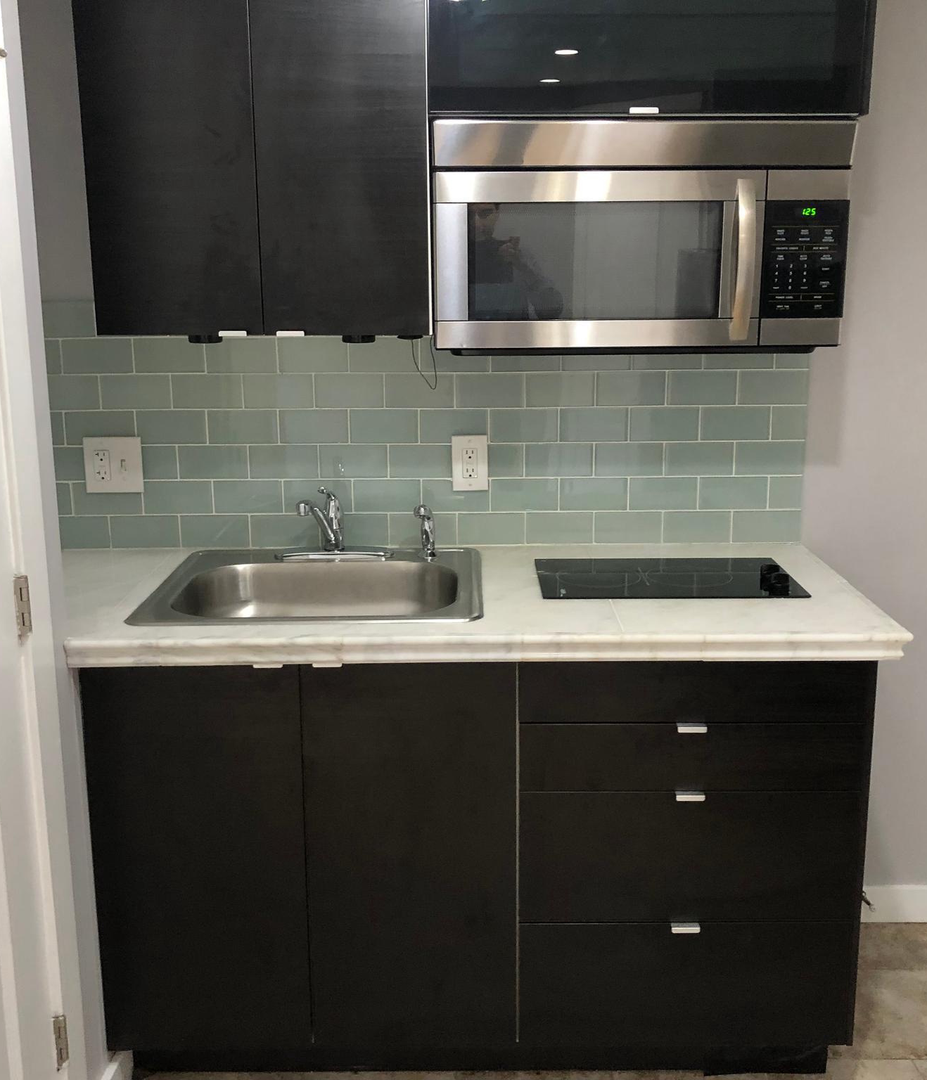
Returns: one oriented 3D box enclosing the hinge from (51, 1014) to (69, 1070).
[{"bbox_3d":[-0.663,0.824,1.914,0.022,0.098,0.032,0,13,0],"label":"hinge"}]

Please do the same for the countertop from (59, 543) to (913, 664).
[{"bbox_3d":[-0.015,0.115,2.306,1.552,0.050,0.680,0,13,0],"label":"countertop"}]

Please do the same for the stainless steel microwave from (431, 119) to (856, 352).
[{"bbox_3d":[0.325,-0.586,2.288,0.754,0.410,0.405,0,13,0],"label":"stainless steel microwave"}]

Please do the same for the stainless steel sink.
[{"bbox_3d":[-0.280,0.164,2.349,0.636,0.169,0.563,0,13,0],"label":"stainless steel sink"}]

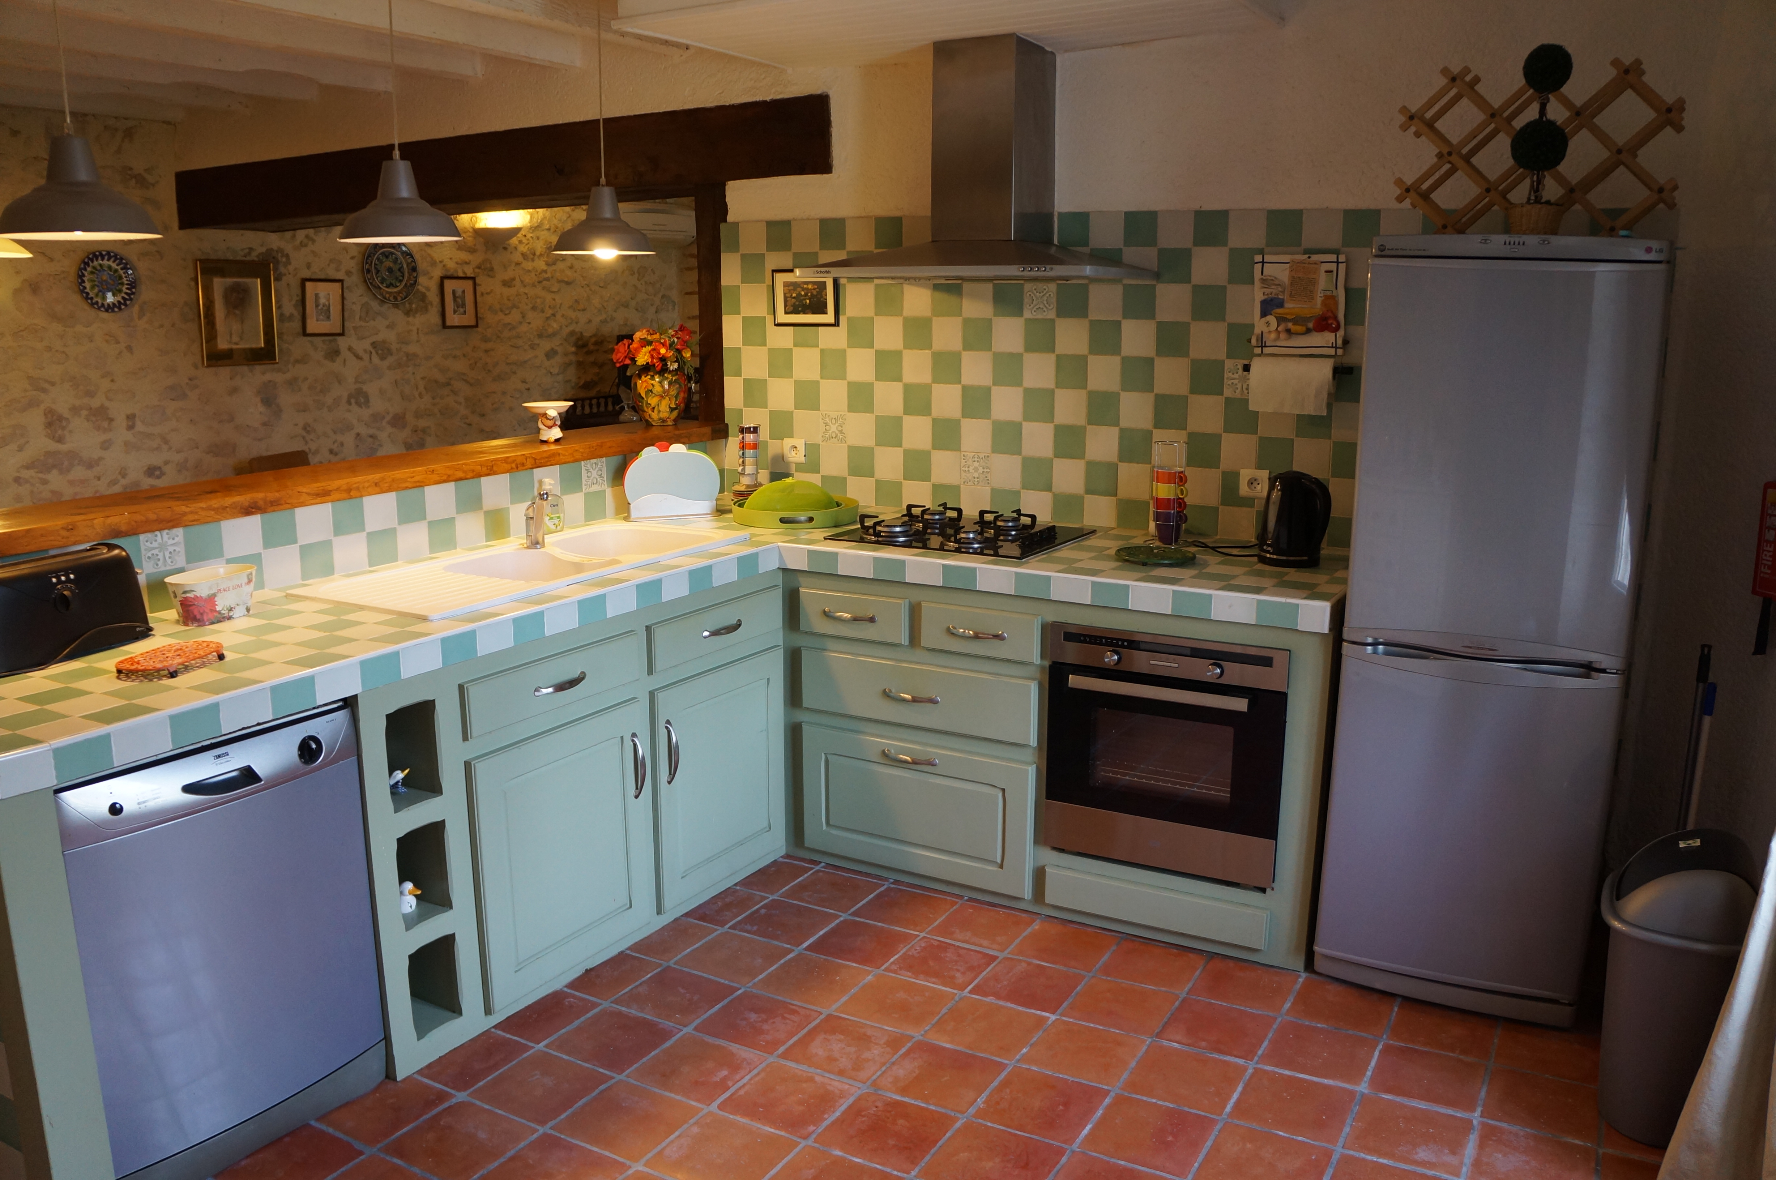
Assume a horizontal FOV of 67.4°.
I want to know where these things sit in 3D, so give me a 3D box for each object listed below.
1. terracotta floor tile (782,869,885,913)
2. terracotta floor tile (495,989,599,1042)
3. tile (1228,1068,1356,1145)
[{"bbox_3d":[-0.152,0.820,3.592,0.220,0.015,0.225,7,14,29],"label":"terracotta floor tile"},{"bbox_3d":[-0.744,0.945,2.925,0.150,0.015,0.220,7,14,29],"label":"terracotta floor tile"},{"bbox_3d":[0.799,1.024,2.616,0.216,0.015,0.216,7,13,28],"label":"tile"}]

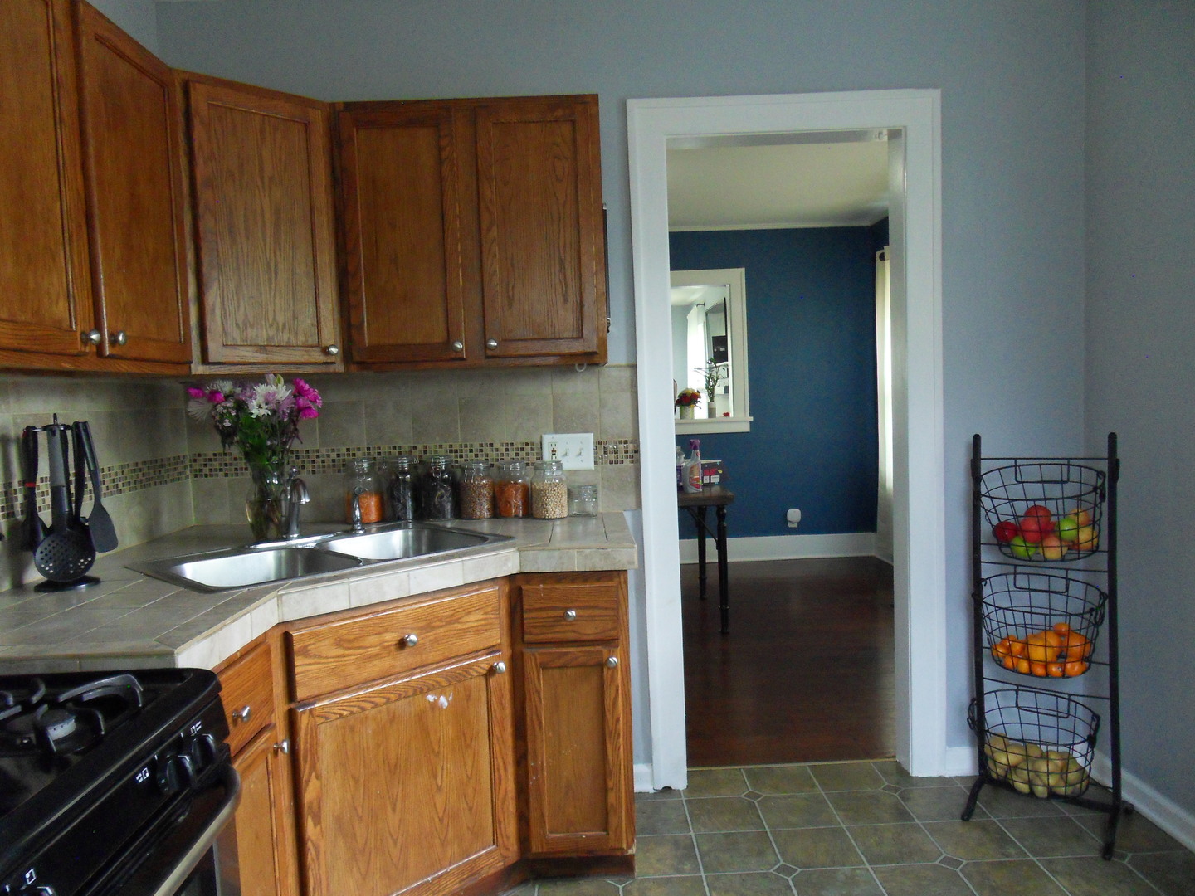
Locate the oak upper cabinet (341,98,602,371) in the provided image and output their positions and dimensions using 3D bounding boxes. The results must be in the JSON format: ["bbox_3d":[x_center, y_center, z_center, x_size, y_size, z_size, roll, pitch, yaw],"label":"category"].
[{"bbox_3d":[-0.368,-0.620,2.517,0.765,0.765,0.335,-2,4,-1],"label":"oak upper cabinet"}]

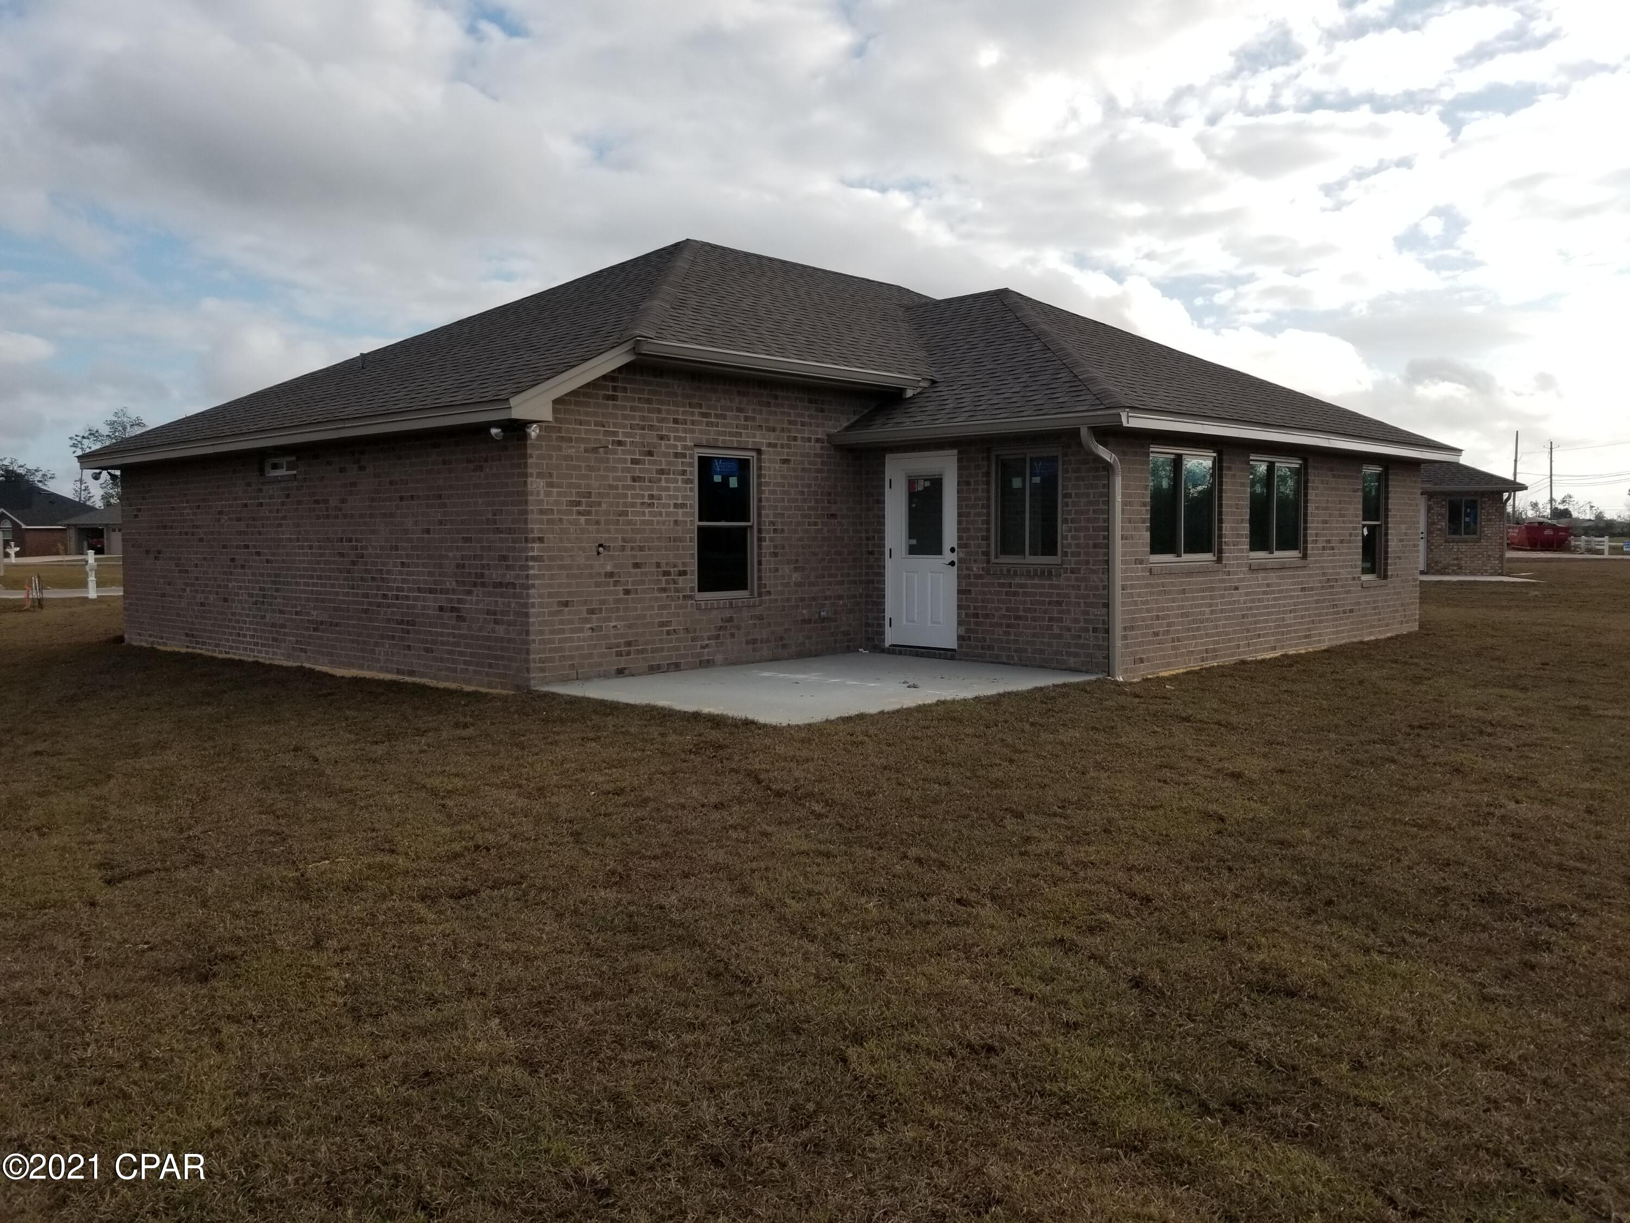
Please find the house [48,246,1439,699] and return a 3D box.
[{"bbox_3d":[0.171,-2.549,18.513,14.610,5.700,16.290,4,6,44],"label":"house"}]

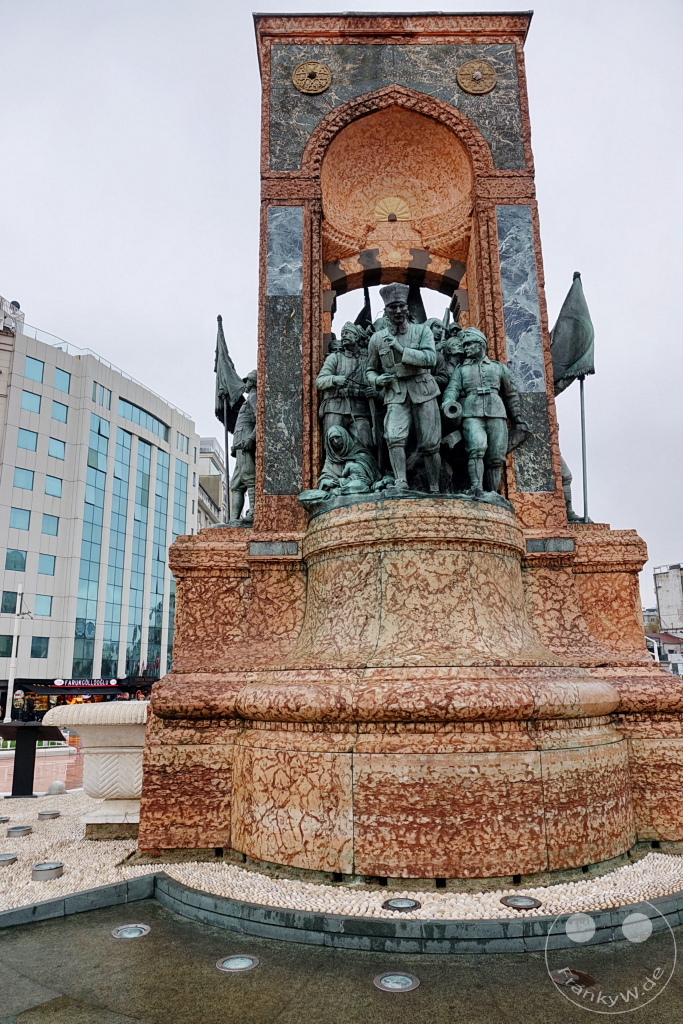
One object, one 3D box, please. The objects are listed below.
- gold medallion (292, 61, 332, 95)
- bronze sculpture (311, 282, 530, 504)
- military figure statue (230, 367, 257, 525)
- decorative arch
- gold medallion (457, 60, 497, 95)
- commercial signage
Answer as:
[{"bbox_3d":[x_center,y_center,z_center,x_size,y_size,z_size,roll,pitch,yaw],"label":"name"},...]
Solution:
[{"bbox_3d":[-0.403,-5.959,9.359,0.545,0.545,0.090,-1,-13,0],"label":"gold medallion"},{"bbox_3d":[0.815,-1.224,7.885,2.500,2.700,1.600,-1,-13,0],"label":"bronze sculpture"},{"bbox_3d":[-1.260,-0.948,9.430,0.640,2.280,0.800,-1,-13,0],"label":"military figure statue"},{"bbox_3d":[0.734,-5.113,9.323,2.570,1.500,0.380,-1,-13,0],"label":"decorative arch"},{"bbox_3d":[1.856,-5.972,9.367,0.545,0.545,0.090,-1,-13,0],"label":"gold medallion"},{"bbox_3d":[-18.147,12.190,48.456,0.250,0.700,6.000,-8,-15,27],"label":"commercial signage"}]

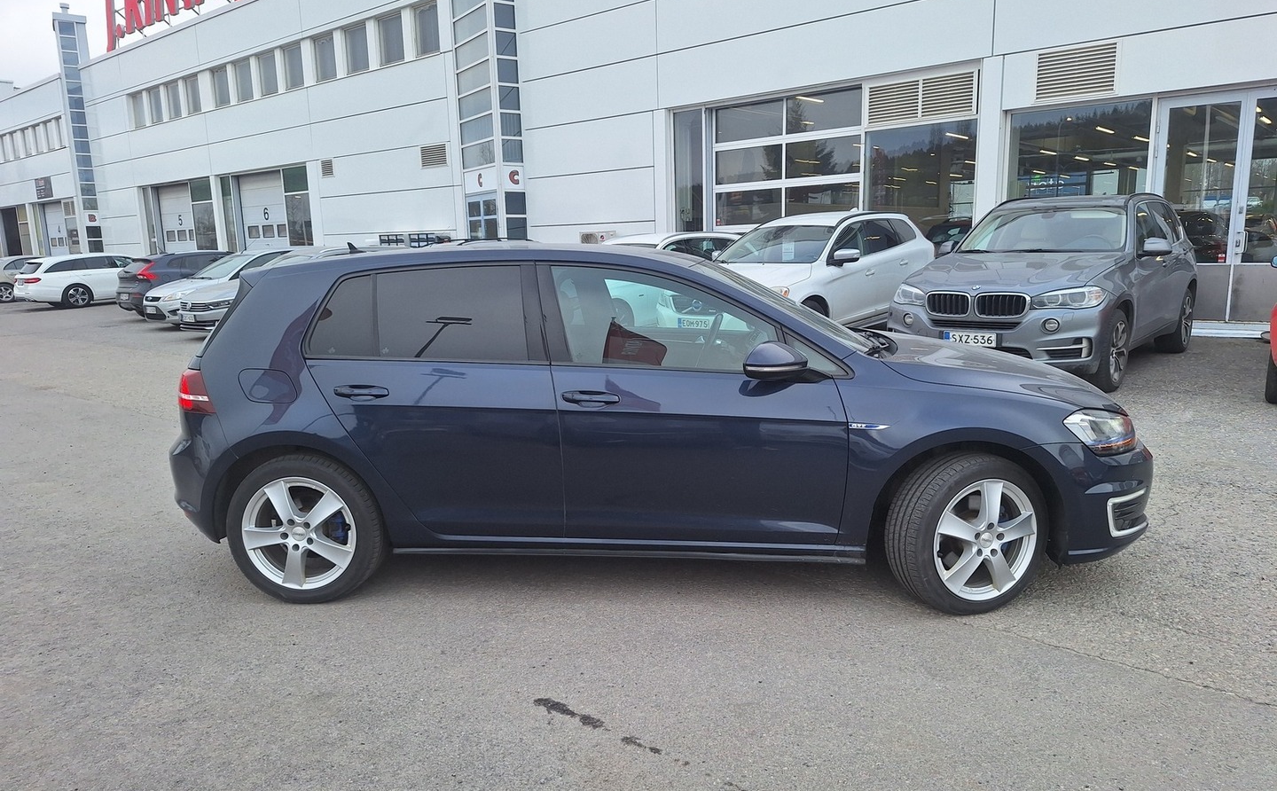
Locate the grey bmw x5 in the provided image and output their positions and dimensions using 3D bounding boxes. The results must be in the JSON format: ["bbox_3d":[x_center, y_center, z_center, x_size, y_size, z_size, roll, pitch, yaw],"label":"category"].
[{"bbox_3d":[4.520,-1.209,9.066,2.000,1.760,4.886,8,14,42],"label":"grey bmw x5"}]

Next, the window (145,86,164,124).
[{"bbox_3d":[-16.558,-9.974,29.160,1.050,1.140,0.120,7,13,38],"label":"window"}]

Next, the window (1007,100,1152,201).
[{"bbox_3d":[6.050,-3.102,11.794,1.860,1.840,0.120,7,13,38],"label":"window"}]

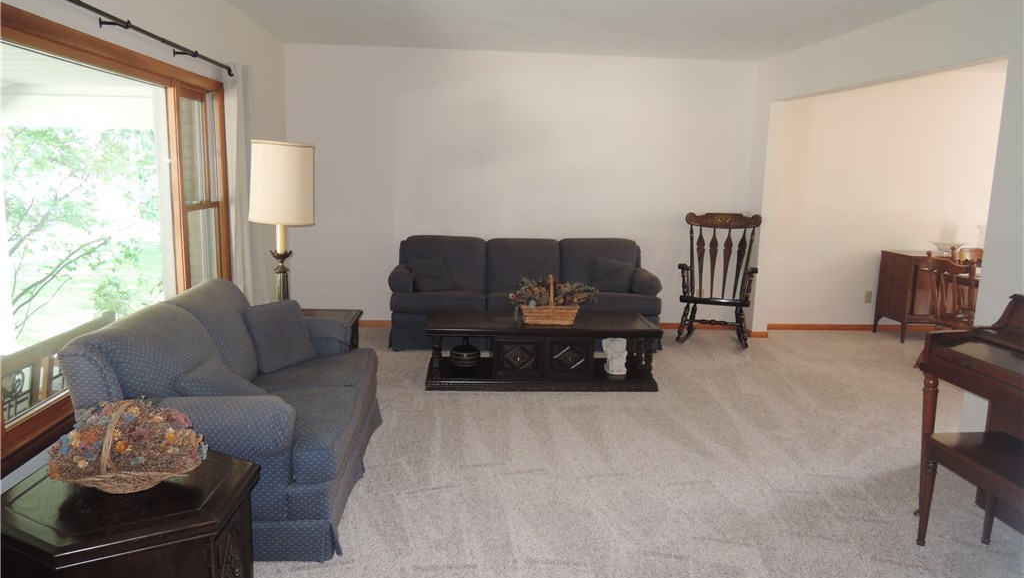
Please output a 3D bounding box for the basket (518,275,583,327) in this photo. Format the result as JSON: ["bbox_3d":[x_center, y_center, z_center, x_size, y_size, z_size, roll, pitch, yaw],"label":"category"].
[{"bbox_3d":[0.276,0.059,4.835,0.385,0.330,0.250,0,10,-5],"label":"basket"}]

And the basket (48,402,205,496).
[{"bbox_3d":[-1.139,0.443,2.139,0.440,0.230,0.320,-1,10,-16],"label":"basket"}]

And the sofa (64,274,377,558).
[{"bbox_3d":[-1.159,0.432,3.225,0.970,0.880,1.500,0,10,-5],"label":"sofa"}]

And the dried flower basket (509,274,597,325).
[{"bbox_3d":[0.290,0.060,4.837,0.600,0.330,0.310,0,10,-5],"label":"dried flower basket"}]

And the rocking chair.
[{"bbox_3d":[1.767,-0.110,6.170,0.640,1.110,0.760,4,10,16],"label":"rocking chair"}]

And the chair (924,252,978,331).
[{"bbox_3d":[3.370,0.179,5.322,0.540,0.890,0.480,0,10,-5],"label":"chair"}]

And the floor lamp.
[{"bbox_3d":[-1.348,-0.337,4.188,0.390,1.050,0.390,0,10,-5],"label":"floor lamp"}]

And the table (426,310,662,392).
[{"bbox_3d":[0.202,0.420,4.906,1.540,0.415,0.630,0,10,-5],"label":"table"}]

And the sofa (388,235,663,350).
[{"bbox_3d":[0.098,0.007,6.013,2.180,0.870,0.860,0,10,-5],"label":"sofa"}]

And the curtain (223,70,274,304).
[{"bbox_3d":[-1.751,-0.420,4.752,0.130,2.040,0.480,0,10,-5],"label":"curtain"}]

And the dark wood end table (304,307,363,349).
[{"bbox_3d":[-1.276,0.433,4.324,0.680,0.520,0.560,0,10,-5],"label":"dark wood end table"}]

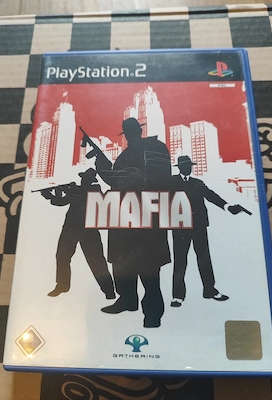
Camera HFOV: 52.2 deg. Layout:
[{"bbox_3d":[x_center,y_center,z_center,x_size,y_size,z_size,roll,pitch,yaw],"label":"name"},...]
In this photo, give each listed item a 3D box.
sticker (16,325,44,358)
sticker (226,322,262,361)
[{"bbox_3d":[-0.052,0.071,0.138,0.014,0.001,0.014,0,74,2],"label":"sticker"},{"bbox_3d":[0.052,0.068,0.134,0.017,0.001,0.018,0,74,2],"label":"sticker"}]

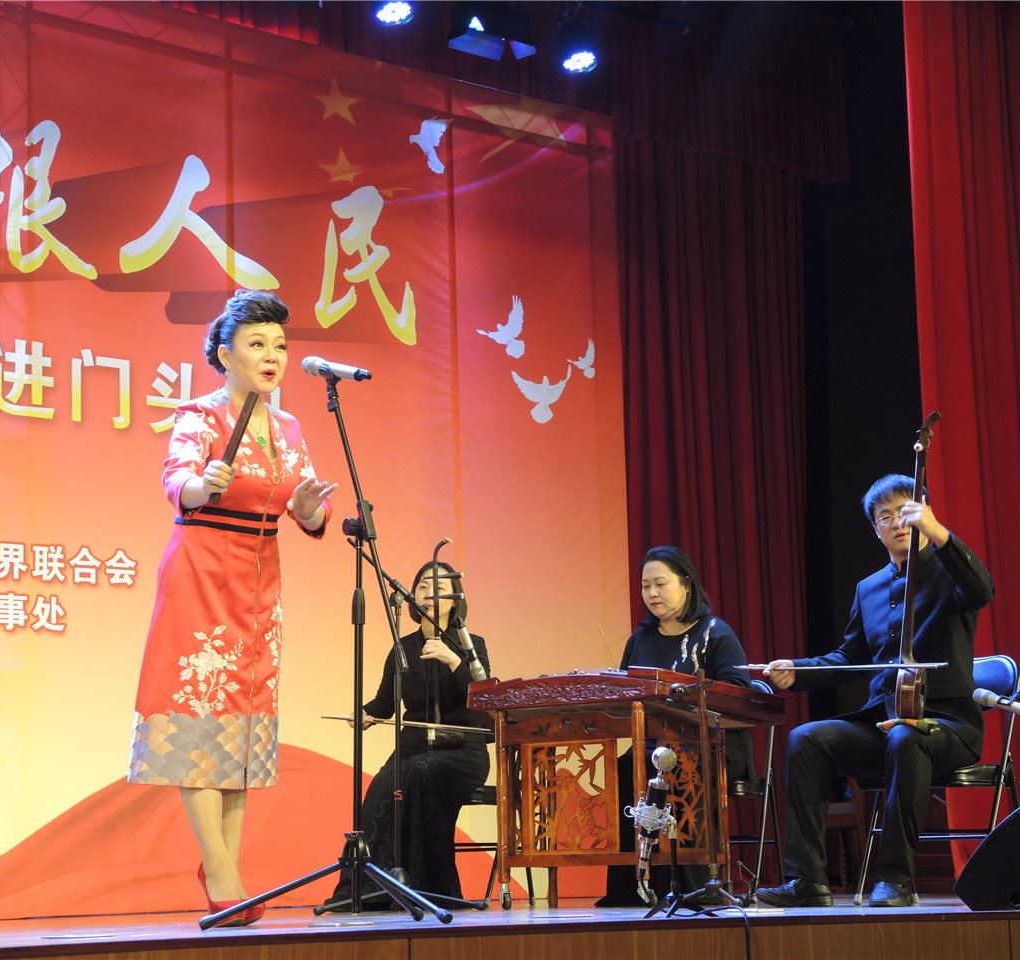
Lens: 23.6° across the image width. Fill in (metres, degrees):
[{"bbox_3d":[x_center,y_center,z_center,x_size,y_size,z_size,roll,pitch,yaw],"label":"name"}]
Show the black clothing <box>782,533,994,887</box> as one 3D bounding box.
[{"bbox_3d":[1.152,0.665,7.450,0.620,1.100,0.640,-7,-10,35],"label":"black clothing"}]

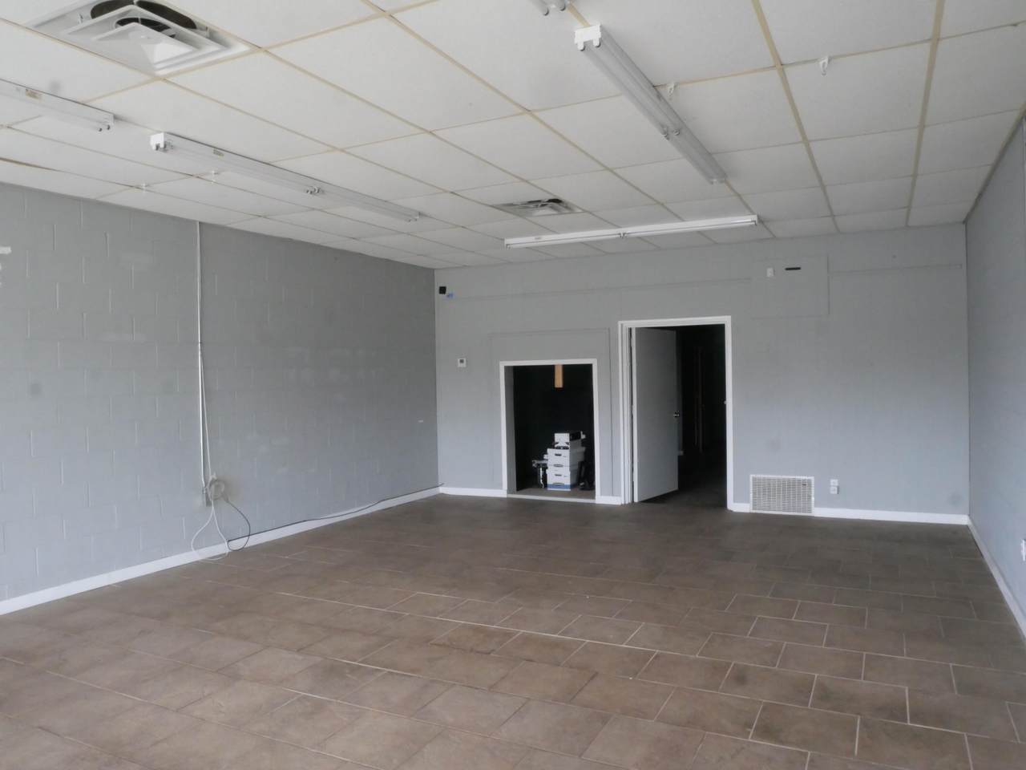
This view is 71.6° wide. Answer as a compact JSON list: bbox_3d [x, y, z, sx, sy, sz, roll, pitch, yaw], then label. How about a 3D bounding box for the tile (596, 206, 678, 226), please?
[{"bbox_3d":[1.221,-1.503,6.514,0.611,0.020,1.212,-1,1,26],"label":"tile"}]

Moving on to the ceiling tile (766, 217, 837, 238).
[{"bbox_3d":[2.793,-1.526,6.866,0.600,0.020,1.030,0,2,27],"label":"ceiling tile"}]

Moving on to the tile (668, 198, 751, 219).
[{"bbox_3d":[1.777,-1.510,6.263,0.611,0.020,1.212,-1,1,26],"label":"tile"}]

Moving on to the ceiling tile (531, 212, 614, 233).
[{"bbox_3d":[0.664,-1.496,6.765,0.611,0.020,1.212,-1,1,26],"label":"ceiling tile"}]

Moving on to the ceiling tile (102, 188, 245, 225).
[{"bbox_3d":[-2.619,-1.407,5.638,0.570,0.024,1.210,0,2,27],"label":"ceiling tile"}]

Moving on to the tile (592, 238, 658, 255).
[{"bbox_3d":[1.164,-1.525,7.716,0.611,0.020,0.938,-1,1,26],"label":"tile"}]

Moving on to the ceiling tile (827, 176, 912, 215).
[{"bbox_3d":[2.833,-1.492,5.654,0.600,0.020,1.200,0,2,27],"label":"ceiling tile"}]

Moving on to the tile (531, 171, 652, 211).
[{"bbox_3d":[0.641,-1.449,5.346,0.605,0.024,1.215,0,2,27],"label":"tile"}]

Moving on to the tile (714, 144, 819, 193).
[{"bbox_3d":[1.729,-1.450,4.820,0.600,0.024,1.215,0,2,27],"label":"tile"}]

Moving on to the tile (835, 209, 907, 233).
[{"bbox_3d":[3.331,-1.532,6.612,0.600,0.024,1.030,0,2,27],"label":"tile"}]

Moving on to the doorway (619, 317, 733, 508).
[{"bbox_3d":[1.841,0.324,8.045,1.248,2.113,0.160,-1,1,24],"label":"doorway"}]

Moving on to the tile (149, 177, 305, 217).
[{"bbox_3d":[-2.126,-1.416,5.388,0.600,0.020,1.200,0,2,27],"label":"tile"}]

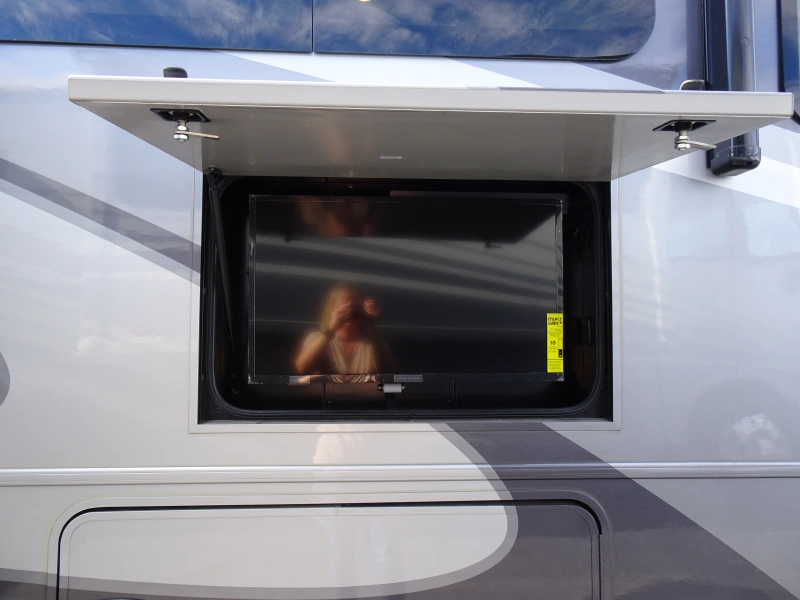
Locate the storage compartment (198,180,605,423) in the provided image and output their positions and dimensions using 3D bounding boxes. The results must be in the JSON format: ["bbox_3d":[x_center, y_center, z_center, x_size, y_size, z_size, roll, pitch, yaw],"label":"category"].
[{"bbox_3d":[0.018,0.001,1.312,0.901,0.540,0.200,0,-2,-3],"label":"storage compartment"}]

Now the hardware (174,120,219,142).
[{"bbox_3d":[-0.267,-0.221,0.727,0.057,0.028,0.024,0,4,-11],"label":"hardware"}]

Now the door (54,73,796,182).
[{"bbox_3d":[0.039,-0.266,0.952,0.892,0.032,0.541,0,4,-3],"label":"door"}]

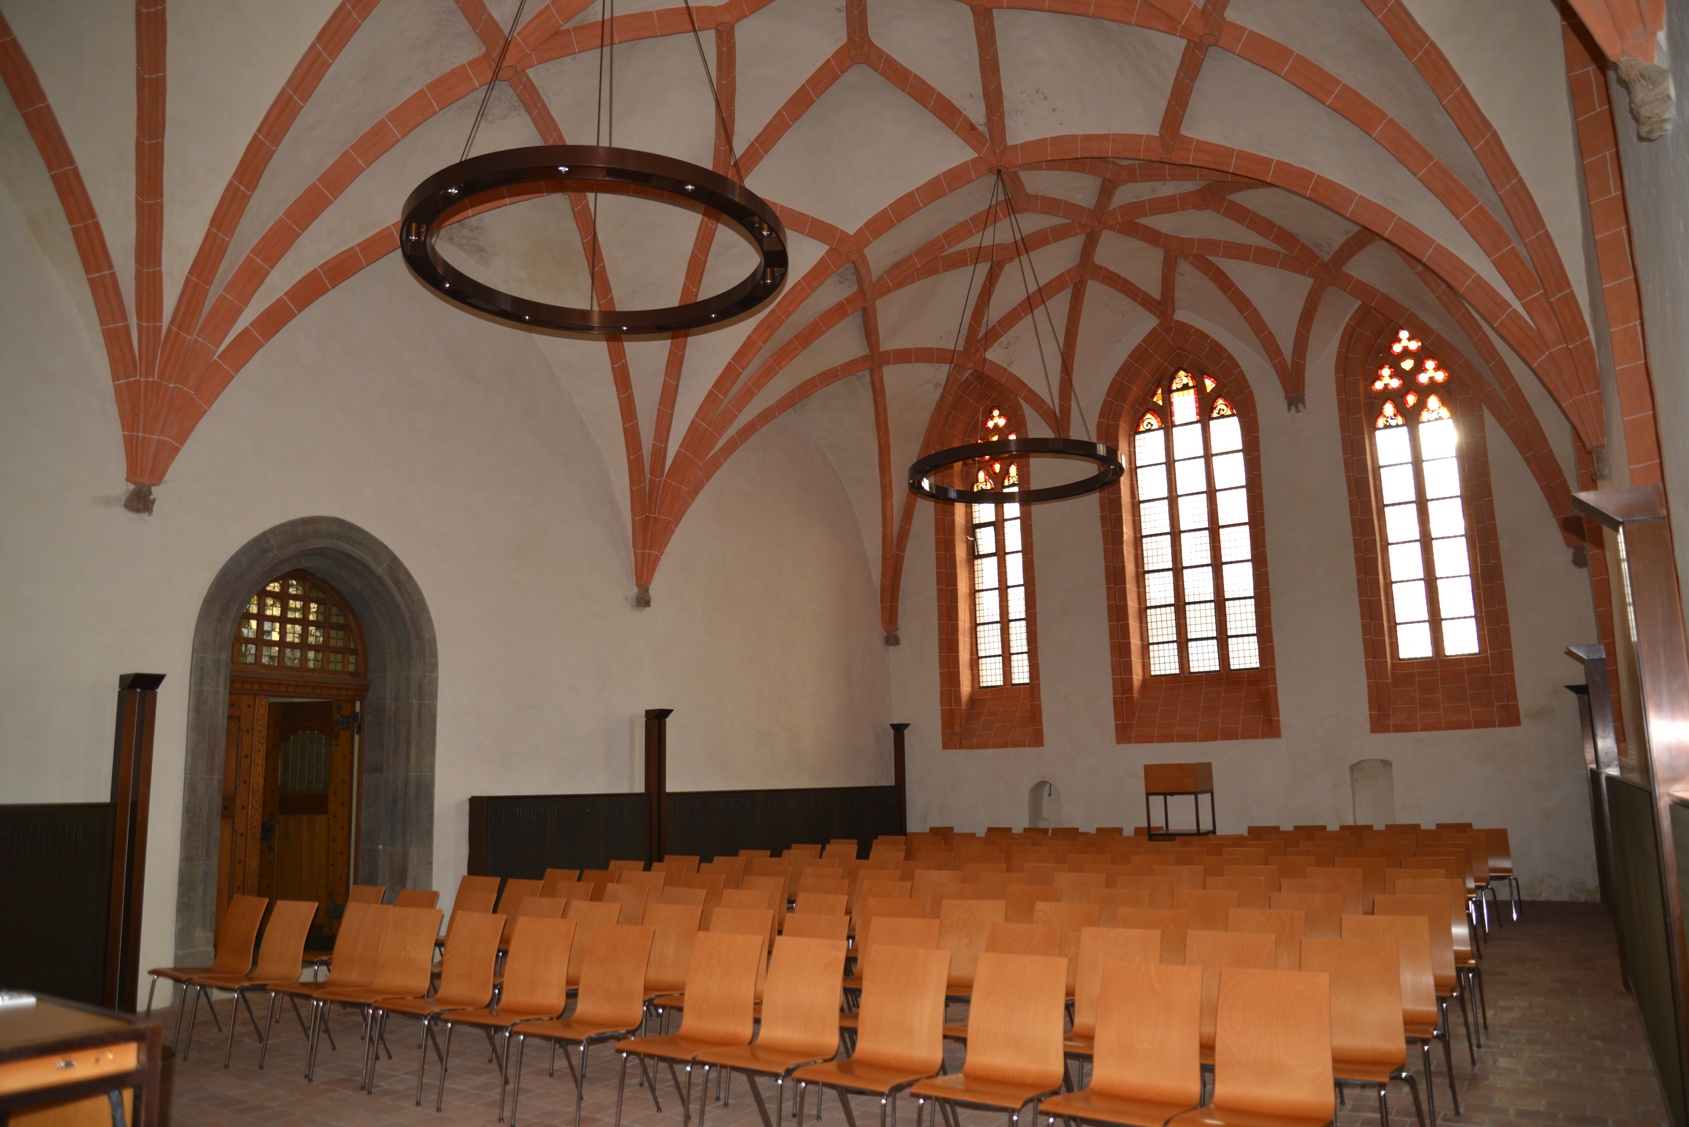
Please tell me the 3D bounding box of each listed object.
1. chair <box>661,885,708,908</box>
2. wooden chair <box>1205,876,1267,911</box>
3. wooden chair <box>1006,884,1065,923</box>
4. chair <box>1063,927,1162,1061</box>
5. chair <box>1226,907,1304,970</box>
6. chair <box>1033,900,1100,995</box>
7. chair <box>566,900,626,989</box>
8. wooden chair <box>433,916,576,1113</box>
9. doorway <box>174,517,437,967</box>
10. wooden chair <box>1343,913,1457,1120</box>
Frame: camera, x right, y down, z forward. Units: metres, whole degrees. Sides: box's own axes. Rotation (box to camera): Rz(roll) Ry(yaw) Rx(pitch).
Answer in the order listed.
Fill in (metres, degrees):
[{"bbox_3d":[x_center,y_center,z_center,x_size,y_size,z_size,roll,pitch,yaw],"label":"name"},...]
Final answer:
[{"bbox_3d":[-1.203,2.570,7.282,0.490,0.855,0.550,-9,-13,34],"label":"chair"},{"bbox_3d":[2.502,2.502,7.298,0.490,0.855,0.550,-8,-13,33],"label":"wooden chair"},{"bbox_3d":[1.052,2.395,6.711,0.475,0.845,0.565,-8,-12,31],"label":"wooden chair"},{"bbox_3d":[1.117,2.039,4.840,0.465,0.845,0.565,-8,-13,33],"label":"chair"},{"bbox_3d":[1.998,2.126,5.379,0.475,0.845,0.565,-8,-12,30],"label":"chair"},{"bbox_3d":[1.073,2.229,5.825,0.475,0.845,0.565,-8,-13,32],"label":"chair"},{"bbox_3d":[-1.619,2.429,6.497,0.490,0.855,0.550,-8,-13,32],"label":"chair"},{"bbox_3d":[-1.704,2.287,5.743,0.490,0.855,0.550,-7,-12,29],"label":"wooden chair"},{"bbox_3d":[-4.566,1.528,9.630,0.500,3.860,2.270,-8,-12,31],"label":"doorway"},{"bbox_3d":[2.403,2.030,4.998,0.465,0.845,0.565,-8,-13,31],"label":"wooden chair"}]

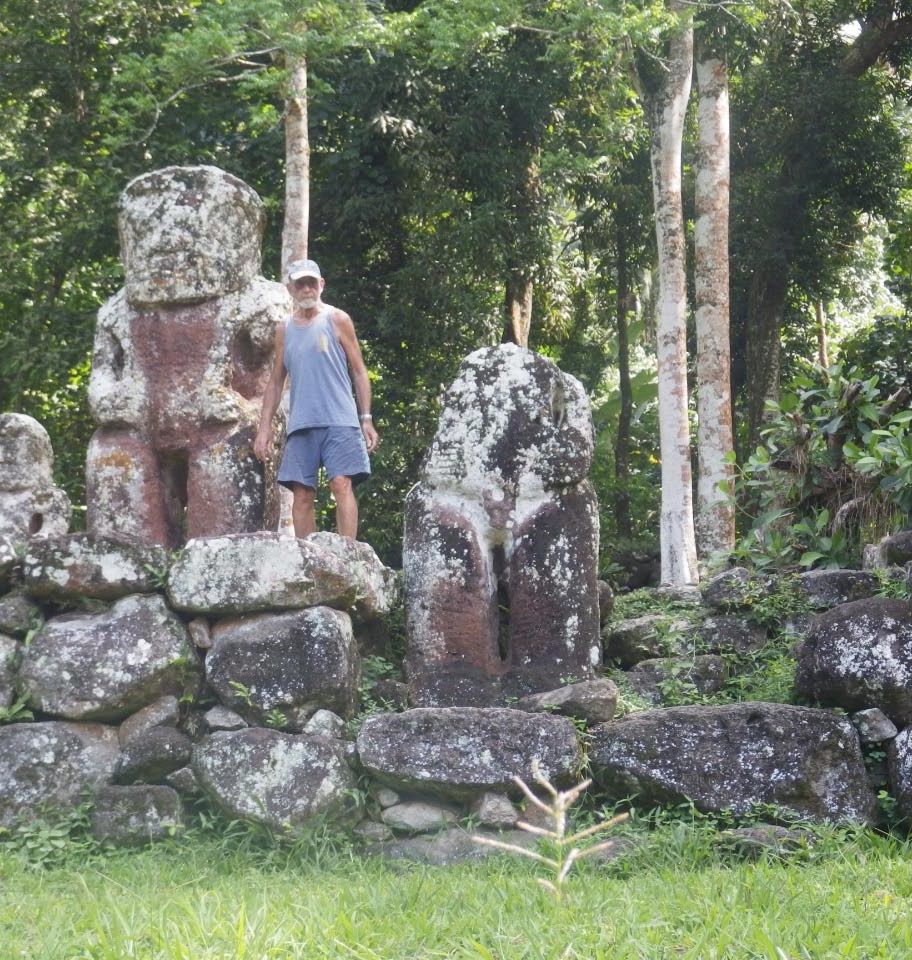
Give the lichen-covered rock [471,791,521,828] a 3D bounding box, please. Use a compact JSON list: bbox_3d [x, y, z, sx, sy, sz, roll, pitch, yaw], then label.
[{"bbox_3d":[0.214,1.746,9.950,0.252,0.205,0.220,0,-1,0],"label":"lichen-covered rock"}]

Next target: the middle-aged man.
[{"bbox_3d":[-0.805,-0.387,10.800,0.700,1.746,0.400,-1,-3,14],"label":"middle-aged man"}]

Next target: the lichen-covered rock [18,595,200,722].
[{"bbox_3d":[-1.862,0.961,10.150,0.965,0.682,0.650,0,-1,0],"label":"lichen-covered rock"}]

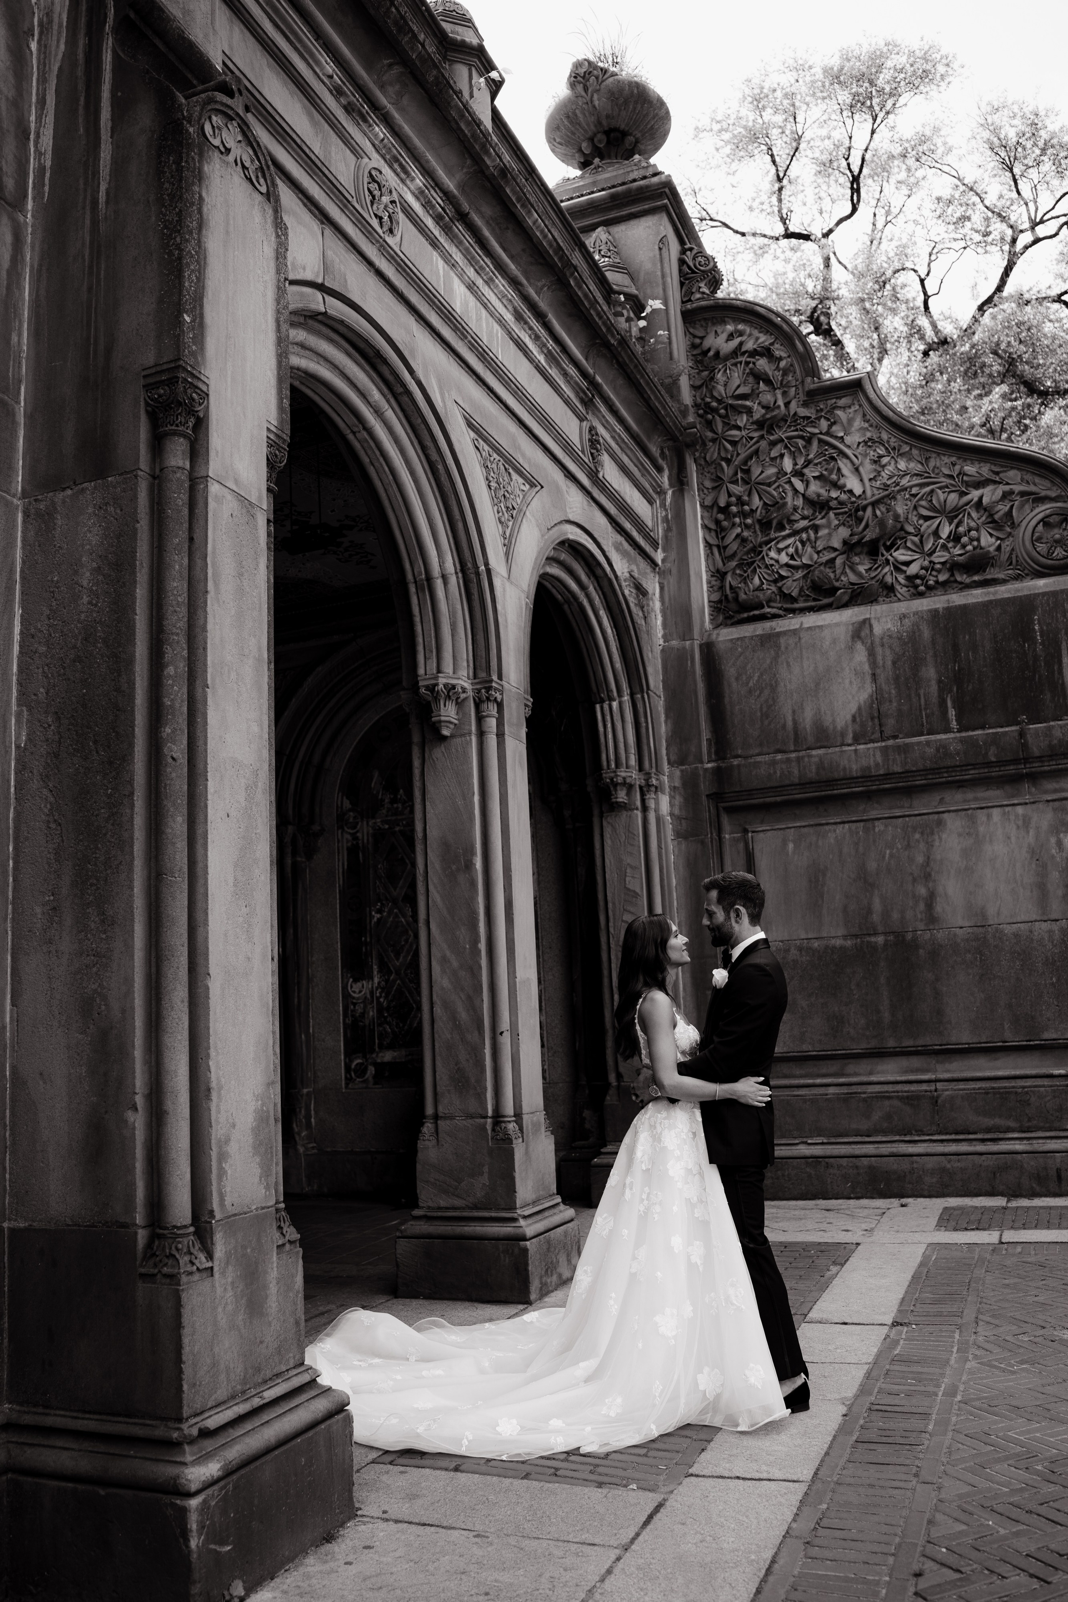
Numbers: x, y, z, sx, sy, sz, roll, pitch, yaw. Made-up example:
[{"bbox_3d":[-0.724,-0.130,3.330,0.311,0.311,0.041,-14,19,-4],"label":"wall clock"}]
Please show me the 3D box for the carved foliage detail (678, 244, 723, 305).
[{"bbox_3d":[1.452,-4.426,10.567,0.340,0.560,0.350,-7,-11,22],"label":"carved foliage detail"}]

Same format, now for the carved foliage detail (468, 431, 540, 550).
[{"bbox_3d":[-0.174,-1.642,6.929,0.070,0.550,0.920,-7,-11,22],"label":"carved foliage detail"}]

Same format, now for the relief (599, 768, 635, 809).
[{"bbox_3d":[0.612,-0.094,9.091,0.300,0.290,0.240,-7,-11,22],"label":"relief"}]

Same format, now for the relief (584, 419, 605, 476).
[{"bbox_3d":[0.398,-2.355,8.367,0.100,0.350,0.330,-7,-11,22],"label":"relief"}]

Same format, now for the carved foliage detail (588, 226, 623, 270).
[{"bbox_3d":[0.572,-4.460,10.124,0.420,0.500,0.420,-7,-11,22],"label":"carved foliage detail"}]

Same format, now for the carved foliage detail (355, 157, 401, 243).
[{"bbox_3d":[-0.716,-2.760,5.754,0.100,0.350,0.360,-7,-11,22],"label":"carved foliage detail"}]

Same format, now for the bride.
[{"bbox_3d":[-0.048,1.292,4.637,1.880,1.660,1.500,-4,-10,6],"label":"bride"}]

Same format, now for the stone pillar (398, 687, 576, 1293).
[{"bbox_3d":[-0.288,0.941,6.574,0.710,3.070,0.690,-7,-11,22],"label":"stone pillar"}]

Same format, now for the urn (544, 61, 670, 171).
[{"bbox_3d":[0.672,-5.902,11.187,1.150,0.980,1.150,-3,-10,-1],"label":"urn"}]

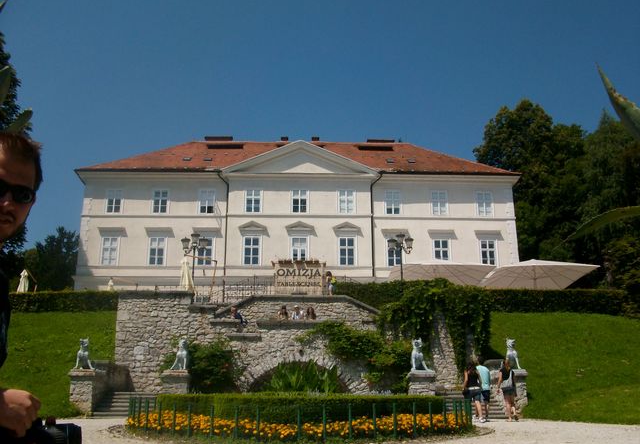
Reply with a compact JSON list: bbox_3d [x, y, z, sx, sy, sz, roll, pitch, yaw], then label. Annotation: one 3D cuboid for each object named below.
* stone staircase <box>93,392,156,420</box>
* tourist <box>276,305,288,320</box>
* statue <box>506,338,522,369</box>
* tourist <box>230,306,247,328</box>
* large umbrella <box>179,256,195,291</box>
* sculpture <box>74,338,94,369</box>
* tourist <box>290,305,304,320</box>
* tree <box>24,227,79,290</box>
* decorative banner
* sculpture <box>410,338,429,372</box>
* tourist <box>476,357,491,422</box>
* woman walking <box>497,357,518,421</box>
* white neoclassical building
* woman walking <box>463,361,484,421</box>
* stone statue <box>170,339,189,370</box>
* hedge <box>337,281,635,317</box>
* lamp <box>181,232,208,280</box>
[{"bbox_3d":[-5.888,5.810,20.089,2.100,0.780,2.000,0,-15,0],"label":"stone staircase"},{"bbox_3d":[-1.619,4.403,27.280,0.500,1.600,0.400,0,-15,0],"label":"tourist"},{"bbox_3d":[6.017,4.099,19.603,0.500,0.980,0.700,0,-15,0],"label":"statue"},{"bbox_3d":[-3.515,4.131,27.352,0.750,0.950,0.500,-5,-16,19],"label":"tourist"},{"bbox_3d":[-7.065,2.789,33.389,0.900,2.150,0.900,0,-15,0],"label":"large umbrella"},{"bbox_3d":[-7.343,4.128,19.600,0.550,0.980,0.680,0,-15,0],"label":"sculpture"},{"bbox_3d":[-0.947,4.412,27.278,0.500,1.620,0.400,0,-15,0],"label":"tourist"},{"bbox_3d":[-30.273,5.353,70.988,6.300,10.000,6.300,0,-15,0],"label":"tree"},{"bbox_3d":[-1.087,3.058,33.842,2.850,1.950,0.200,0,-15,0],"label":"decorative banner"},{"bbox_3d":[3.101,4.126,19.591,0.520,0.980,0.680,0,-15,0],"label":"sculpture"},{"bbox_3d":[4.412,4.518,17.010,0.460,1.720,0.400,-6,-16,21],"label":"tourist"},{"bbox_3d":[5.037,4.518,16.902,0.520,1.640,0.440,2,-15,-8],"label":"woman walking"},{"bbox_3d":[-2.113,0.971,55.776,35.000,17.800,15.600,0,-15,-2],"label":"white neoclassical building"},{"bbox_3d":[4.073,4.498,16.805,0.480,1.620,0.400,0,-15,0],"label":"woman walking"},{"bbox_3d":[-4.380,4.128,19.598,0.520,0.980,0.680,0,-15,0],"label":"stone statue"},{"bbox_3d":[8.441,3.994,32.336,15.196,1.450,1.500,0,-15,0],"label":"hedge"},{"bbox_3d":[-6.361,2.382,31.952,1.400,3.700,0.700,0,-15,0],"label":"lamp"}]

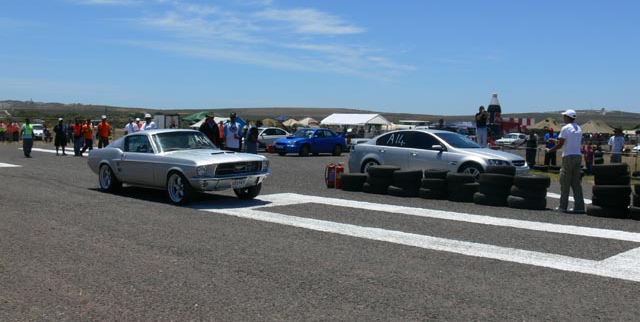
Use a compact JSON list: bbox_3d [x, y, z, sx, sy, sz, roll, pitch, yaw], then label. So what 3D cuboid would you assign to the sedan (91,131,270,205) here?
[{"bbox_3d":[-3.008,0.037,13.158,1.800,1.300,4.660,-2,4,-44],"label":"sedan"}]

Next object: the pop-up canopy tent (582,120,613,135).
[{"bbox_3d":[30.199,-2.940,71.075,3.900,3.100,3.900,4,4,43],"label":"pop-up canopy tent"}]

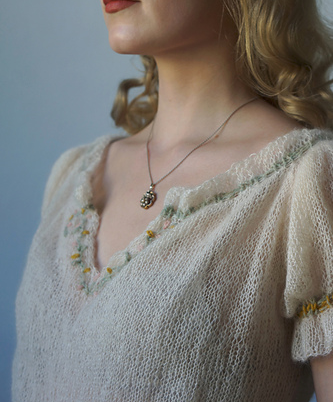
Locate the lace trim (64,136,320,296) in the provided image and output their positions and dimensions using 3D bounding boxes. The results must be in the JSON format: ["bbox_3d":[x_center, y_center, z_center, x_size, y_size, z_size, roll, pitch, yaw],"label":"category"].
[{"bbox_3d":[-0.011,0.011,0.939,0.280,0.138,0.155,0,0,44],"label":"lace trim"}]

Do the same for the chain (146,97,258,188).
[{"bbox_3d":[0.027,-0.056,0.975,0.134,0.088,0.120,0,0,44],"label":"chain"}]

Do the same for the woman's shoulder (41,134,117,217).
[{"bbox_3d":[-0.090,-0.024,1.078,0.085,0.088,0.095,0,0,44],"label":"woman's shoulder"}]

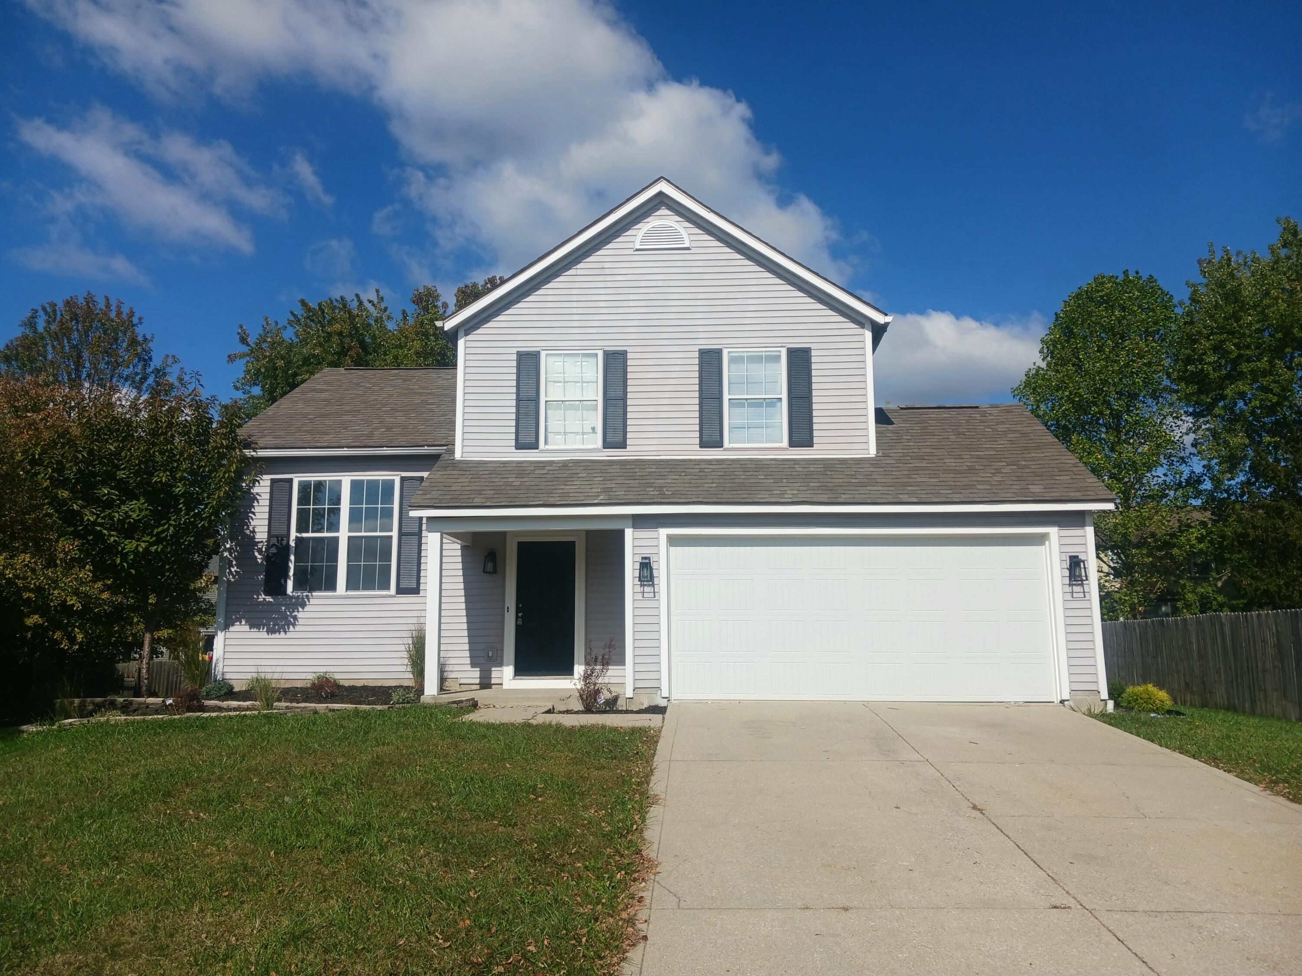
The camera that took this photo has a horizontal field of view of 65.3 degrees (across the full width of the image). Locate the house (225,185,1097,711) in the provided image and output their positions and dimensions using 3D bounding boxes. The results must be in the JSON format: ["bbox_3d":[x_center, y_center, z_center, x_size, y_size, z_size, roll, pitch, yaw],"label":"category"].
[{"bbox_3d":[-0.337,-0.166,19.056,12.720,7.820,11.850,0,-9,1],"label":"house"}]

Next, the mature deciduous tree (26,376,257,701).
[{"bbox_3d":[-6.813,0.605,13.413,2.950,4.366,2.950,0,-9,1],"label":"mature deciduous tree"}]

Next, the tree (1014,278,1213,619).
[{"bbox_3d":[13.059,-0.324,28.160,6.000,11.889,6.000,0,-9,1],"label":"tree"}]

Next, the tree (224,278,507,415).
[{"bbox_3d":[-7.684,-0.245,30.589,8.800,12.340,8.500,0,-9,1],"label":"tree"}]

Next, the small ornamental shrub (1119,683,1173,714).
[{"bbox_3d":[6.277,2.660,12.869,0.690,0.370,0.690,0,-9,1],"label":"small ornamental shrub"}]

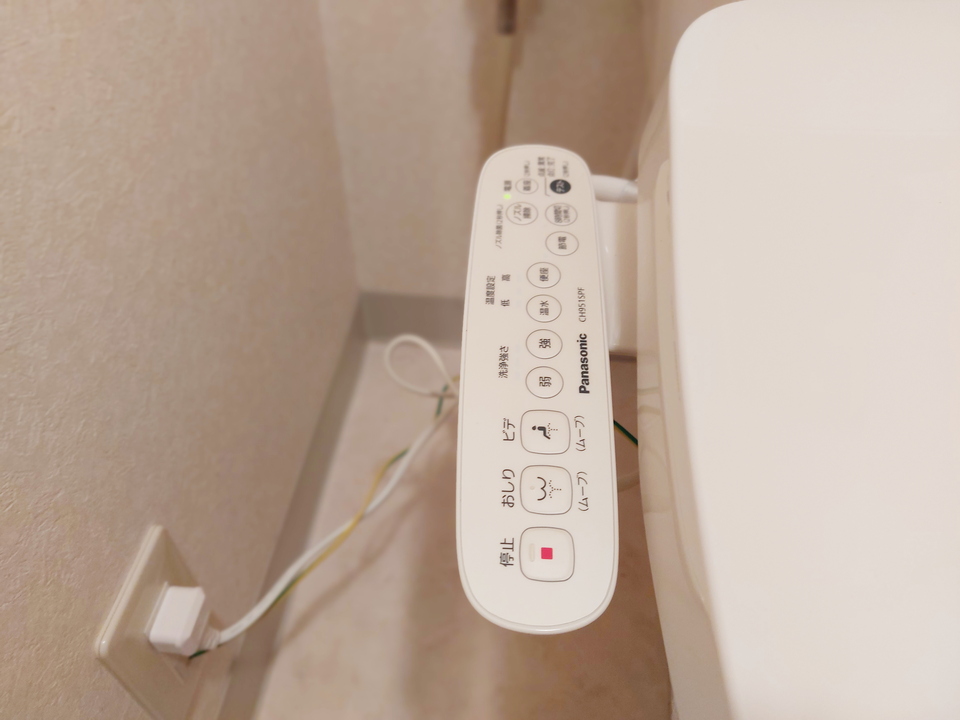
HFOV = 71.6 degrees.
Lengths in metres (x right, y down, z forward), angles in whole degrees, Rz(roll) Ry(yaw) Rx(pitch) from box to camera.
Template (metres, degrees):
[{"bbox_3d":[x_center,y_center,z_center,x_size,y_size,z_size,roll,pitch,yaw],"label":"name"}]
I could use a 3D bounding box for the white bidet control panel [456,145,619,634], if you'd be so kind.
[{"bbox_3d":[0.028,-0.007,0.347,0.072,0.026,0.285,1,57,2],"label":"white bidet control panel"}]

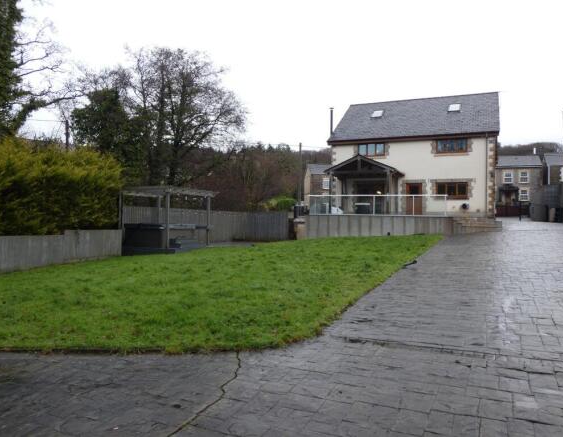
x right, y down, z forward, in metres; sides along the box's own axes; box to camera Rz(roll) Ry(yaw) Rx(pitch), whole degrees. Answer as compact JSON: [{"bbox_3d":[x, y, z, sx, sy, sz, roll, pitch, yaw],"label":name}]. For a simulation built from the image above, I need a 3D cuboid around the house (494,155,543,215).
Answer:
[{"bbox_3d":[30.957,-4.703,60.726,6.028,7.241,6.200,1,0,20],"label":"house"}]

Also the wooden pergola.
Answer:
[{"bbox_3d":[-5.098,-0.037,20.704,2.650,2.563,4.450,1,0,16],"label":"wooden pergola"}]

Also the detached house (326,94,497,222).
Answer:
[{"bbox_3d":[9.884,-4.326,32.827,10.346,8.636,10.617,1,0,24],"label":"detached house"}]

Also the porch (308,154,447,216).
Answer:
[{"bbox_3d":[6.076,-1.976,27.018,7.526,3.668,4.800,1,0,24],"label":"porch"}]

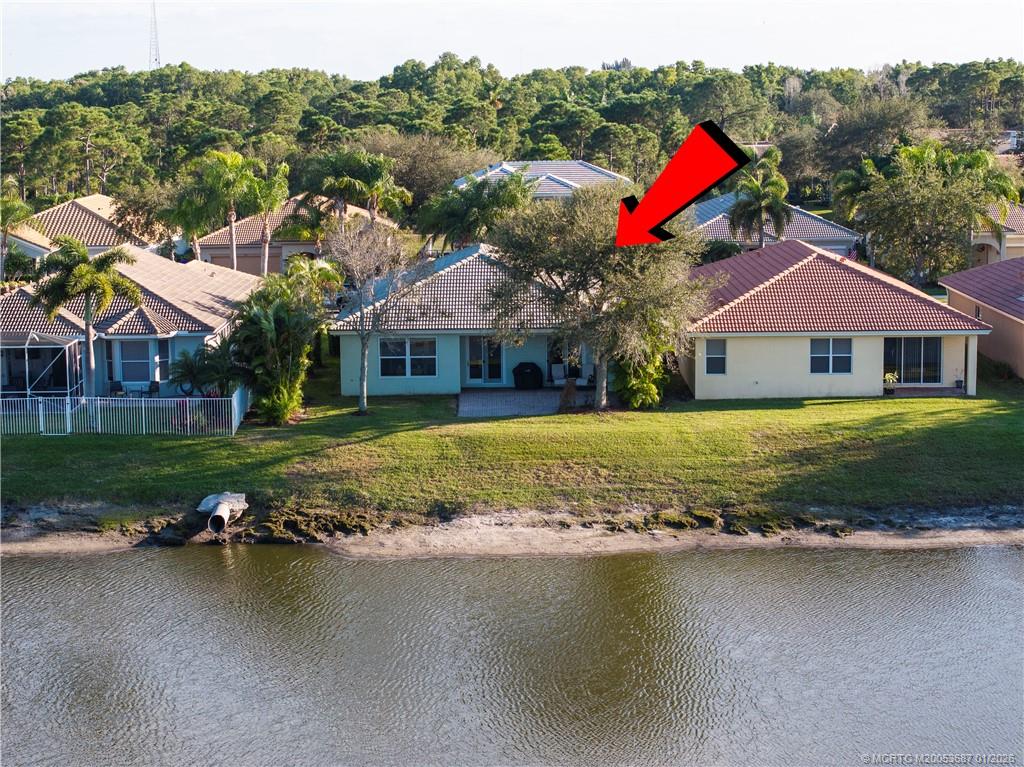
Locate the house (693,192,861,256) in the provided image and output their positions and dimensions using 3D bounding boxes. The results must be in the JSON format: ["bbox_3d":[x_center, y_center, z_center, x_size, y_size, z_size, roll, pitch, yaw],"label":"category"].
[{"bbox_3d":[18.046,-10.995,152.202,13.200,6.050,19.500,0,8,0],"label":"house"}]

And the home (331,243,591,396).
[{"bbox_3d":[-1.546,-3.809,103.461,13.100,6.000,21.500,0,8,0],"label":"home"}]

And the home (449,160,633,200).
[{"bbox_3d":[3.456,-20.383,217.606,19.500,6.400,17.000,0,8,0],"label":"home"}]

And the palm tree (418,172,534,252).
[{"bbox_3d":[-2.272,-8.668,128.071,6.600,8.740,6.300,0,8,0],"label":"palm tree"}]

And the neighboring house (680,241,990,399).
[{"bbox_3d":[14.440,-3.708,101.630,13.300,6.050,21.500,0,8,0],"label":"neighboring house"}]

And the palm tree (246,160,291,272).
[{"bbox_3d":[-15.018,-9.056,128.309,2.719,9.247,2.719,-1,9,0],"label":"palm tree"}]

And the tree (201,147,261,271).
[{"bbox_3d":[-18.146,-10.034,133.964,4.300,10.040,4.300,0,8,0],"label":"tree"}]

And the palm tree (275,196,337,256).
[{"bbox_3d":[-13.672,-8.938,137.144,4.100,6.890,4.000,0,8,0],"label":"palm tree"}]

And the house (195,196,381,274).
[{"bbox_3d":[-14.905,-10.945,151.822,13.800,5.950,16.000,-1,9,0],"label":"house"}]

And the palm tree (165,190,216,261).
[{"bbox_3d":[-20.878,-8.909,134.459,3.240,7.240,3.240,-1,9,0],"label":"palm tree"}]

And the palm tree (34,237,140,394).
[{"bbox_3d":[-17.967,-2.137,87.886,4.567,8.216,4.567,-1,9,0],"label":"palm tree"}]

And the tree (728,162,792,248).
[{"bbox_3d":[16.232,-10.128,135.356,4.174,8.611,4.174,-1,9,0],"label":"tree"}]

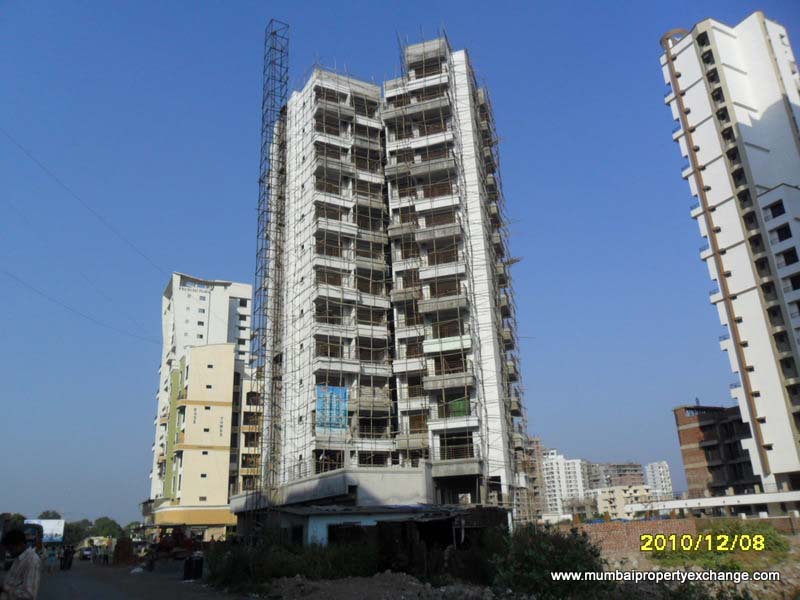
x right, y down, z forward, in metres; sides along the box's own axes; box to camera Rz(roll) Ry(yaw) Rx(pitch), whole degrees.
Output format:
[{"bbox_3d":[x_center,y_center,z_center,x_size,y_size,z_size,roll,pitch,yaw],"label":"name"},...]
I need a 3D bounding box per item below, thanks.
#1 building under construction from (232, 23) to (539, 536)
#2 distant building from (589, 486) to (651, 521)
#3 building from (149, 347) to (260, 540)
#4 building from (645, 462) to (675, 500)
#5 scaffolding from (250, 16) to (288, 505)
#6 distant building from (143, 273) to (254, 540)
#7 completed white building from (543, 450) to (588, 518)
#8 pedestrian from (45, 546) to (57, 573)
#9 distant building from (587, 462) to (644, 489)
[{"bbox_3d":[-1.345,-0.932,55.808,21.500,43.000,16.000,-2,-19,-3],"label":"building under construction"},{"bbox_3d":[95.848,85.842,265.389,20.000,12.300,13.000,9,-23,-30],"label":"distant building"},{"bbox_3d":[-28.150,22.963,95.552,14.000,26.800,21.000,8,-22,-27],"label":"building"},{"bbox_3d":[202.373,145.246,484.988,18.000,36.000,17.000,-4,-19,3],"label":"building"},{"bbox_3d":[-10.998,-3.978,52.808,1.700,47.600,1.700,10,-23,-33],"label":"scaffolding"},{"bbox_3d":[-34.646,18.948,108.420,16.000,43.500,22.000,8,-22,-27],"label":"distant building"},{"bbox_3d":[115.443,126.877,432.632,28.000,42.500,20.000,-4,-19,3],"label":"completed white building"},{"bbox_3d":[-20.792,15.545,37.389,0.500,1.630,0.350,7,-22,-26],"label":"pedestrian"},{"bbox_3d":[154.563,134.405,442.038,36.000,32.100,20.000,3,-20,-16],"label":"distant building"}]

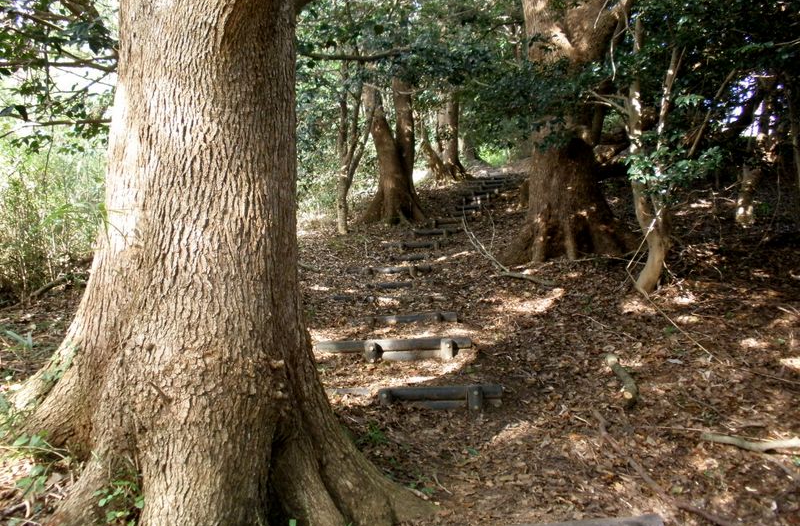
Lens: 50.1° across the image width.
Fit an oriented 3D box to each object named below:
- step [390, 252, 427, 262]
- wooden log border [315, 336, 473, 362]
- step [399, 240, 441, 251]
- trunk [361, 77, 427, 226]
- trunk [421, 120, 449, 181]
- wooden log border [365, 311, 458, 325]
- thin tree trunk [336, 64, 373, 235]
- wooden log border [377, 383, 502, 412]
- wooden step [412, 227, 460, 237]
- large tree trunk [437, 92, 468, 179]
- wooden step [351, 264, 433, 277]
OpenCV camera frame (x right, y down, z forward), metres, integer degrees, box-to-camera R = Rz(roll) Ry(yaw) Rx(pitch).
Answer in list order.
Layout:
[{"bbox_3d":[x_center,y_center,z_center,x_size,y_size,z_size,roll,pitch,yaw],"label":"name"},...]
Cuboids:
[{"bbox_3d":[0.140,-0.107,14.100,0.660,0.150,0.160,-1,2,-5],"label":"step"},{"bbox_3d":[-0.059,0.780,7.800,1.441,0.210,0.190,-1,2,-5],"label":"wooden log border"},{"bbox_3d":[0.333,-0.315,15.400,0.792,0.180,0.170,-1,2,-5],"label":"step"},{"bbox_3d":[-0.135,-2.321,17.800,1.374,3.000,1.250,-1,2,0],"label":"trunk"},{"bbox_3d":[1.069,-3.455,26.500,0.868,1.900,0.700,-1,2,0],"label":"trunk"},{"bbox_3d":[0.122,0.591,9.100,1.000,0.140,0.170,-1,2,-5],"label":"wooden log border"},{"bbox_3d":[-0.878,-2.190,16.500,0.695,3.350,0.550,-1,2,0],"label":"thin tree trunk"},{"bbox_3d":[0.300,1.022,6.500,0.958,0.200,0.190,-1,2,-5],"label":"wooden log border"},{"bbox_3d":[0.713,-0.596,16.700,0.937,0.170,0.170,-1,2,-5],"label":"wooden step"},{"bbox_3d":[1.627,-3.951,26.500,0.992,2.750,0.950,-1,2,0],"label":"large tree trunk"},{"bbox_3d":[-0.127,0.112,12.800,1.227,0.180,0.180,-1,2,-5],"label":"wooden step"}]

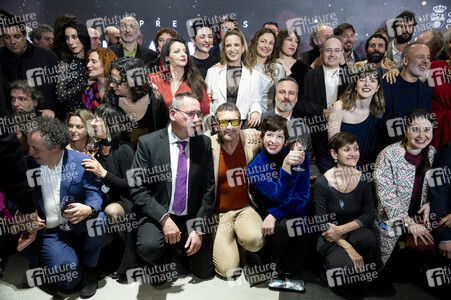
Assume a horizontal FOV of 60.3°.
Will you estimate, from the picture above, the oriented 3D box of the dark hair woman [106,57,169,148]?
[{"bbox_3d":[-0.547,0.133,2.610,0.500,1.480,0.420,2,14,8],"label":"dark hair woman"}]

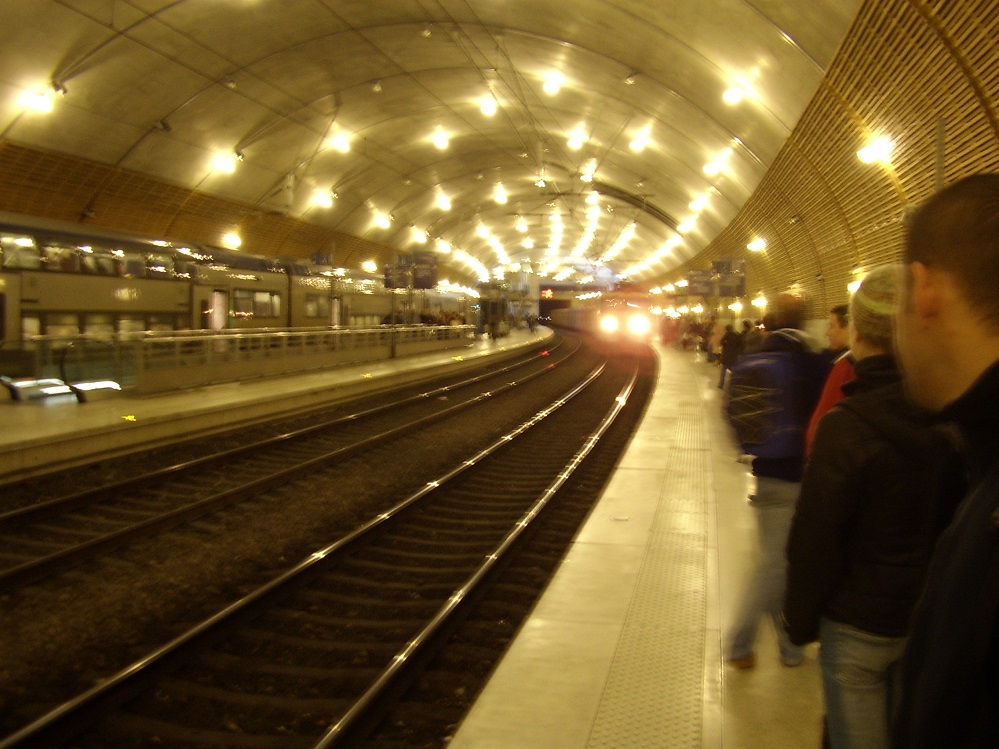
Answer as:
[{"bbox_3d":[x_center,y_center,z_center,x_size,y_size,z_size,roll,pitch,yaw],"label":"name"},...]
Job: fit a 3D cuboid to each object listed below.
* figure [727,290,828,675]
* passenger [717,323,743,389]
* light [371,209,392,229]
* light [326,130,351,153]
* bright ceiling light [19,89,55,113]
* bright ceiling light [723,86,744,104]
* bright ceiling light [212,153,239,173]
[{"bbox_3d":[1.380,0.538,4.152,0.520,1.790,0.600,2,4,5],"label":"figure"},{"bbox_3d":[5.736,-0.495,21.437,0.420,1.640,0.500,5,5,37],"label":"passenger"},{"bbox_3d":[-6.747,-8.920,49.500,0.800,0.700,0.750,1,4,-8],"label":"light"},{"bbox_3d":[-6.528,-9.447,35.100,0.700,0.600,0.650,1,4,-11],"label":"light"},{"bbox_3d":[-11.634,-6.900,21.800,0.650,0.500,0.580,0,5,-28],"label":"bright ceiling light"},{"bbox_3d":[5.217,-6.220,19.300,0.480,0.420,0.460,3,4,14],"label":"bright ceiling light"},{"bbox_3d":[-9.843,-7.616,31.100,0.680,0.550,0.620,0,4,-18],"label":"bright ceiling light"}]

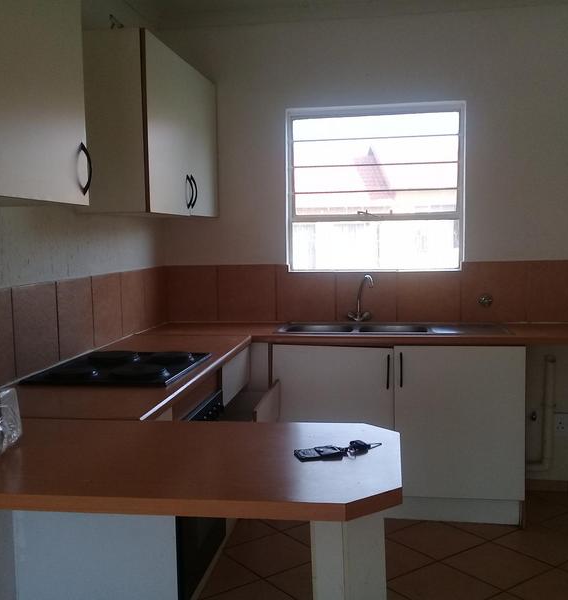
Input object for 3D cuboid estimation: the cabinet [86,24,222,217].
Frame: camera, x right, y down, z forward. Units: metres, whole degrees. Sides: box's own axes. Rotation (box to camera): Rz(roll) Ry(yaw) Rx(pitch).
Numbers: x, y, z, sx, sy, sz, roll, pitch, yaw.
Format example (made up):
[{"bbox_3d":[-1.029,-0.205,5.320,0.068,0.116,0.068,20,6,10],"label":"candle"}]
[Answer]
[{"bbox_3d":[-0.622,-0.769,3.441,0.328,0.724,1.108,0,5,9],"label":"cabinet"}]

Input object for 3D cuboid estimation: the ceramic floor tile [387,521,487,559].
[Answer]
[{"bbox_3d":[0.706,1.110,3.319,0.333,0.010,0.333,-5,6,-35],"label":"ceramic floor tile"}]

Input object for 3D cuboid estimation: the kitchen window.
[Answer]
[{"bbox_3d":[0.491,-0.598,3.893,0.955,0.895,0.080,0,5,9],"label":"kitchen window"}]

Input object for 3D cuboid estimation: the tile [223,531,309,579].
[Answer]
[{"bbox_3d":[-0.040,1.135,3.203,0.333,0.010,0.333,-5,6,-35],"label":"tile"}]

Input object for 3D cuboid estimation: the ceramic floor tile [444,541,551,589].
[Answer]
[{"bbox_3d":[0.903,1.131,3.045,0.333,0.010,0.333,-5,6,-35],"label":"ceramic floor tile"}]

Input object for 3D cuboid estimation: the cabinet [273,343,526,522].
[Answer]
[{"bbox_3d":[0.579,0.630,3.685,1.181,0.884,0.531,0,5,9],"label":"cabinet"}]

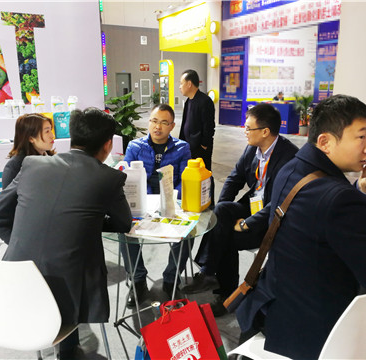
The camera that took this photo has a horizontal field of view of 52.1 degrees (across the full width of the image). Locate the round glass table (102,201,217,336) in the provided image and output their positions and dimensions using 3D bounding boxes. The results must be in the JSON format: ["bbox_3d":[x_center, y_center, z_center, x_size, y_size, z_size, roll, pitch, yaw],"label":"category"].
[{"bbox_3d":[-0.186,0.569,2.393,0.795,0.700,0.795,0,15,0],"label":"round glass table"}]

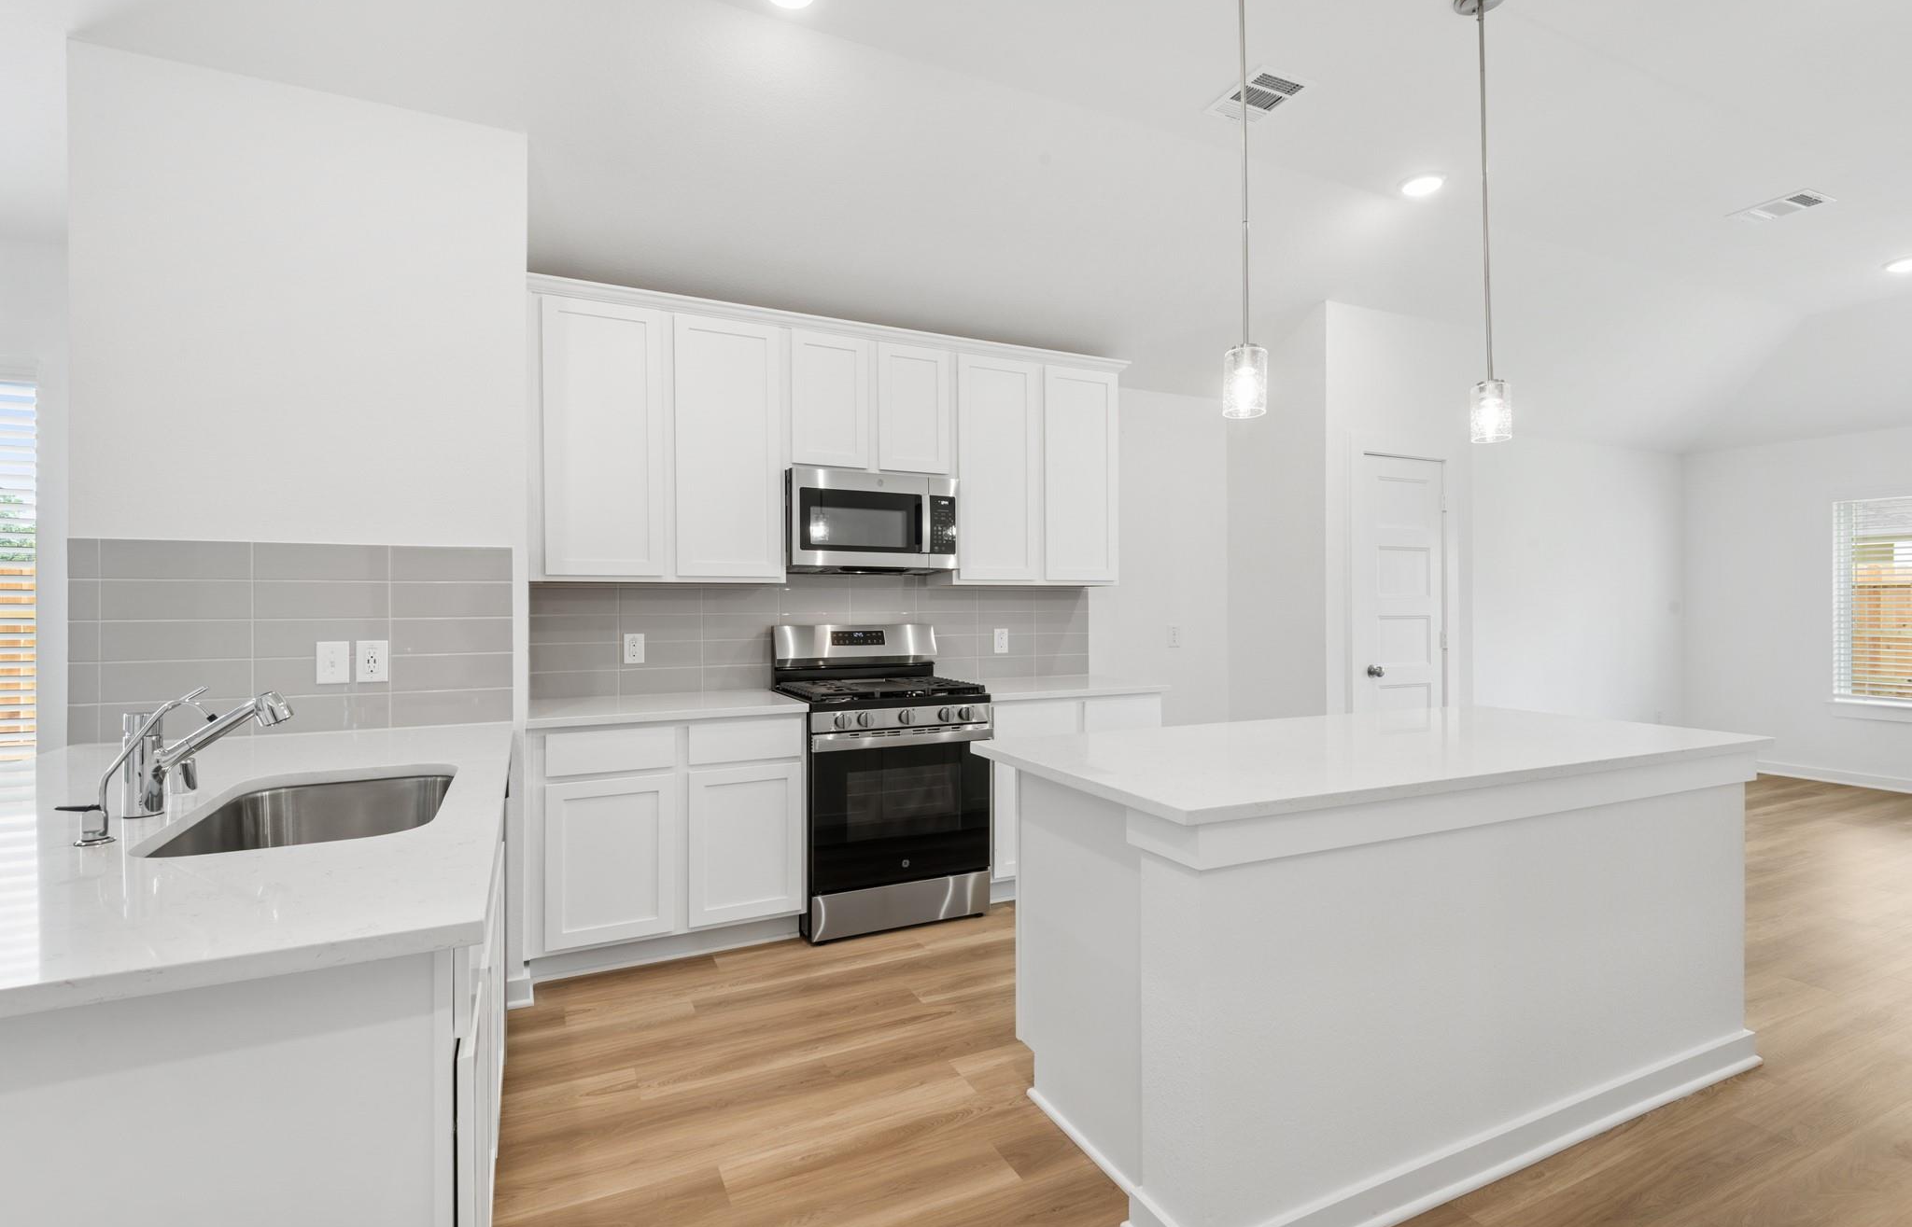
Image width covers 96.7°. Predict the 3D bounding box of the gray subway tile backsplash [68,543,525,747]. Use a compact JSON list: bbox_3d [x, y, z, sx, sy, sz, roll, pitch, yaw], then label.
[{"bbox_3d":[-1.870,0.078,2.465,1.041,0.545,0.015,0,0,-26],"label":"gray subway tile backsplash"}]

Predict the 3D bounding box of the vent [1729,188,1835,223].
[{"bbox_3d":[3.702,-1.809,3.829,0.260,0.020,0.290,0,0,-26],"label":"vent"}]

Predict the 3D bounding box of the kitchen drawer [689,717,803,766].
[{"bbox_3d":[-0.874,0.473,3.348,0.408,0.145,0.500,0,0,-26],"label":"kitchen drawer"}]

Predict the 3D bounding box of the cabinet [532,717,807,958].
[{"bbox_3d":[-1.120,0.788,3.298,0.948,0.813,0.625,0,0,-26],"label":"cabinet"}]

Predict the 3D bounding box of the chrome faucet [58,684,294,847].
[{"bbox_3d":[-1.292,0.237,1.429,0.250,0.230,0.255,0,0,-26],"label":"chrome faucet"}]

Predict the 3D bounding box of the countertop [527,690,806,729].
[{"bbox_3d":[-1.115,0.364,3.290,0.953,0.033,0.655,0,0,-26],"label":"countertop"}]

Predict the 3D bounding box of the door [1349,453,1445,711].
[{"bbox_3d":[2.334,0.220,4.422,0.629,2.035,0.045,0,0,-26],"label":"door"}]

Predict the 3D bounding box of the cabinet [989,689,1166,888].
[{"bbox_3d":[0.422,0.785,4.040,0.918,0.813,0.625,0,0,-26],"label":"cabinet"}]

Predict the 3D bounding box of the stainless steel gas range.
[{"bbox_3d":[-0.323,0.653,3.640,0.763,1.200,0.690,0,0,-26],"label":"stainless steel gas range"}]

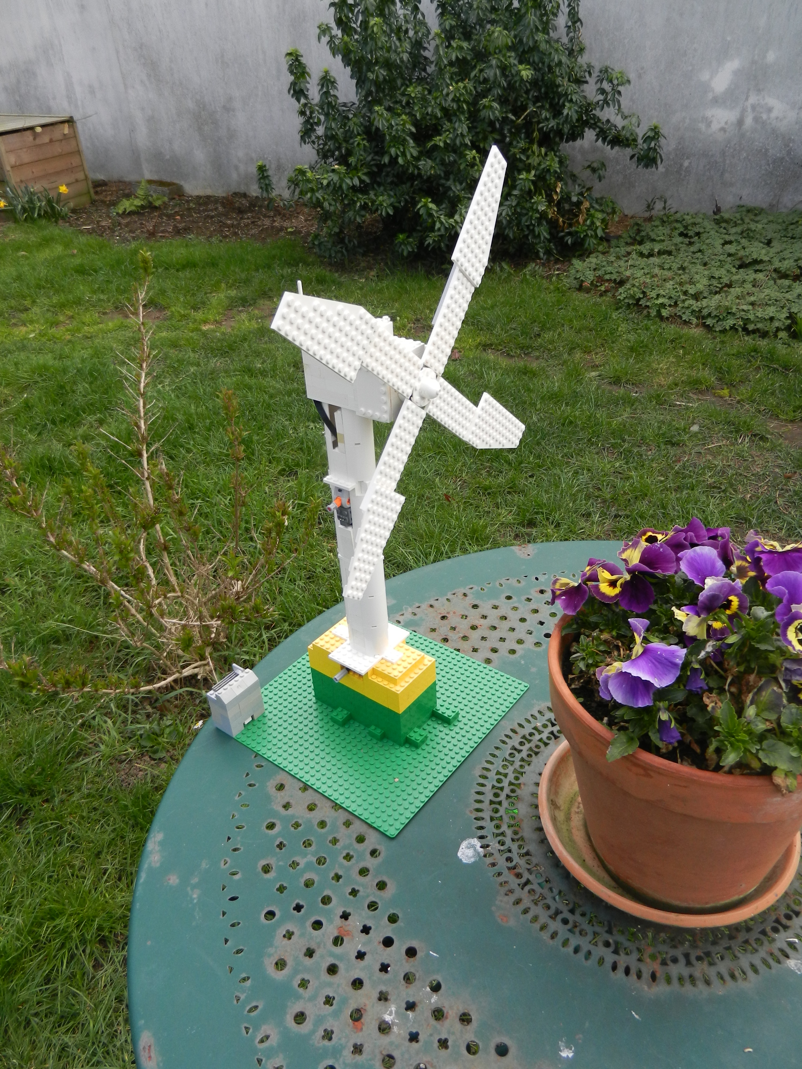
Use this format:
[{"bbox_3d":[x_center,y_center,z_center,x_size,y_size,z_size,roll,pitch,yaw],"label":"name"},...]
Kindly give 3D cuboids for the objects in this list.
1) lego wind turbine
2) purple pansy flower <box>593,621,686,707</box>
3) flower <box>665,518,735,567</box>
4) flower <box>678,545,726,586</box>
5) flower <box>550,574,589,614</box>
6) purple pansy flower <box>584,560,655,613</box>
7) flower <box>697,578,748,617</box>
[{"bbox_3d":[-0.023,-0.044,0.732,0.163,0.563,0.333,20,39,33],"label":"lego wind turbine"},{"bbox_3d":[0.187,0.100,0.602,0.050,0.052,0.063,17,37,30],"label":"purple pansy flower"},{"bbox_3d":[0.268,0.007,0.690,0.060,0.046,0.038,-14,33,-17],"label":"flower"},{"bbox_3d":[0.260,0.027,0.668,0.045,0.040,0.030,8,33,17],"label":"flower"},{"bbox_3d":[0.148,0.053,0.682,0.032,0.037,0.036,9,34,20],"label":"flower"},{"bbox_3d":[0.190,0.045,0.672,0.050,0.047,0.050,-12,33,-14],"label":"purple pansy flower"},{"bbox_3d":[0.269,0.053,0.645,0.044,0.038,0.032,-29,40,-35],"label":"flower"}]

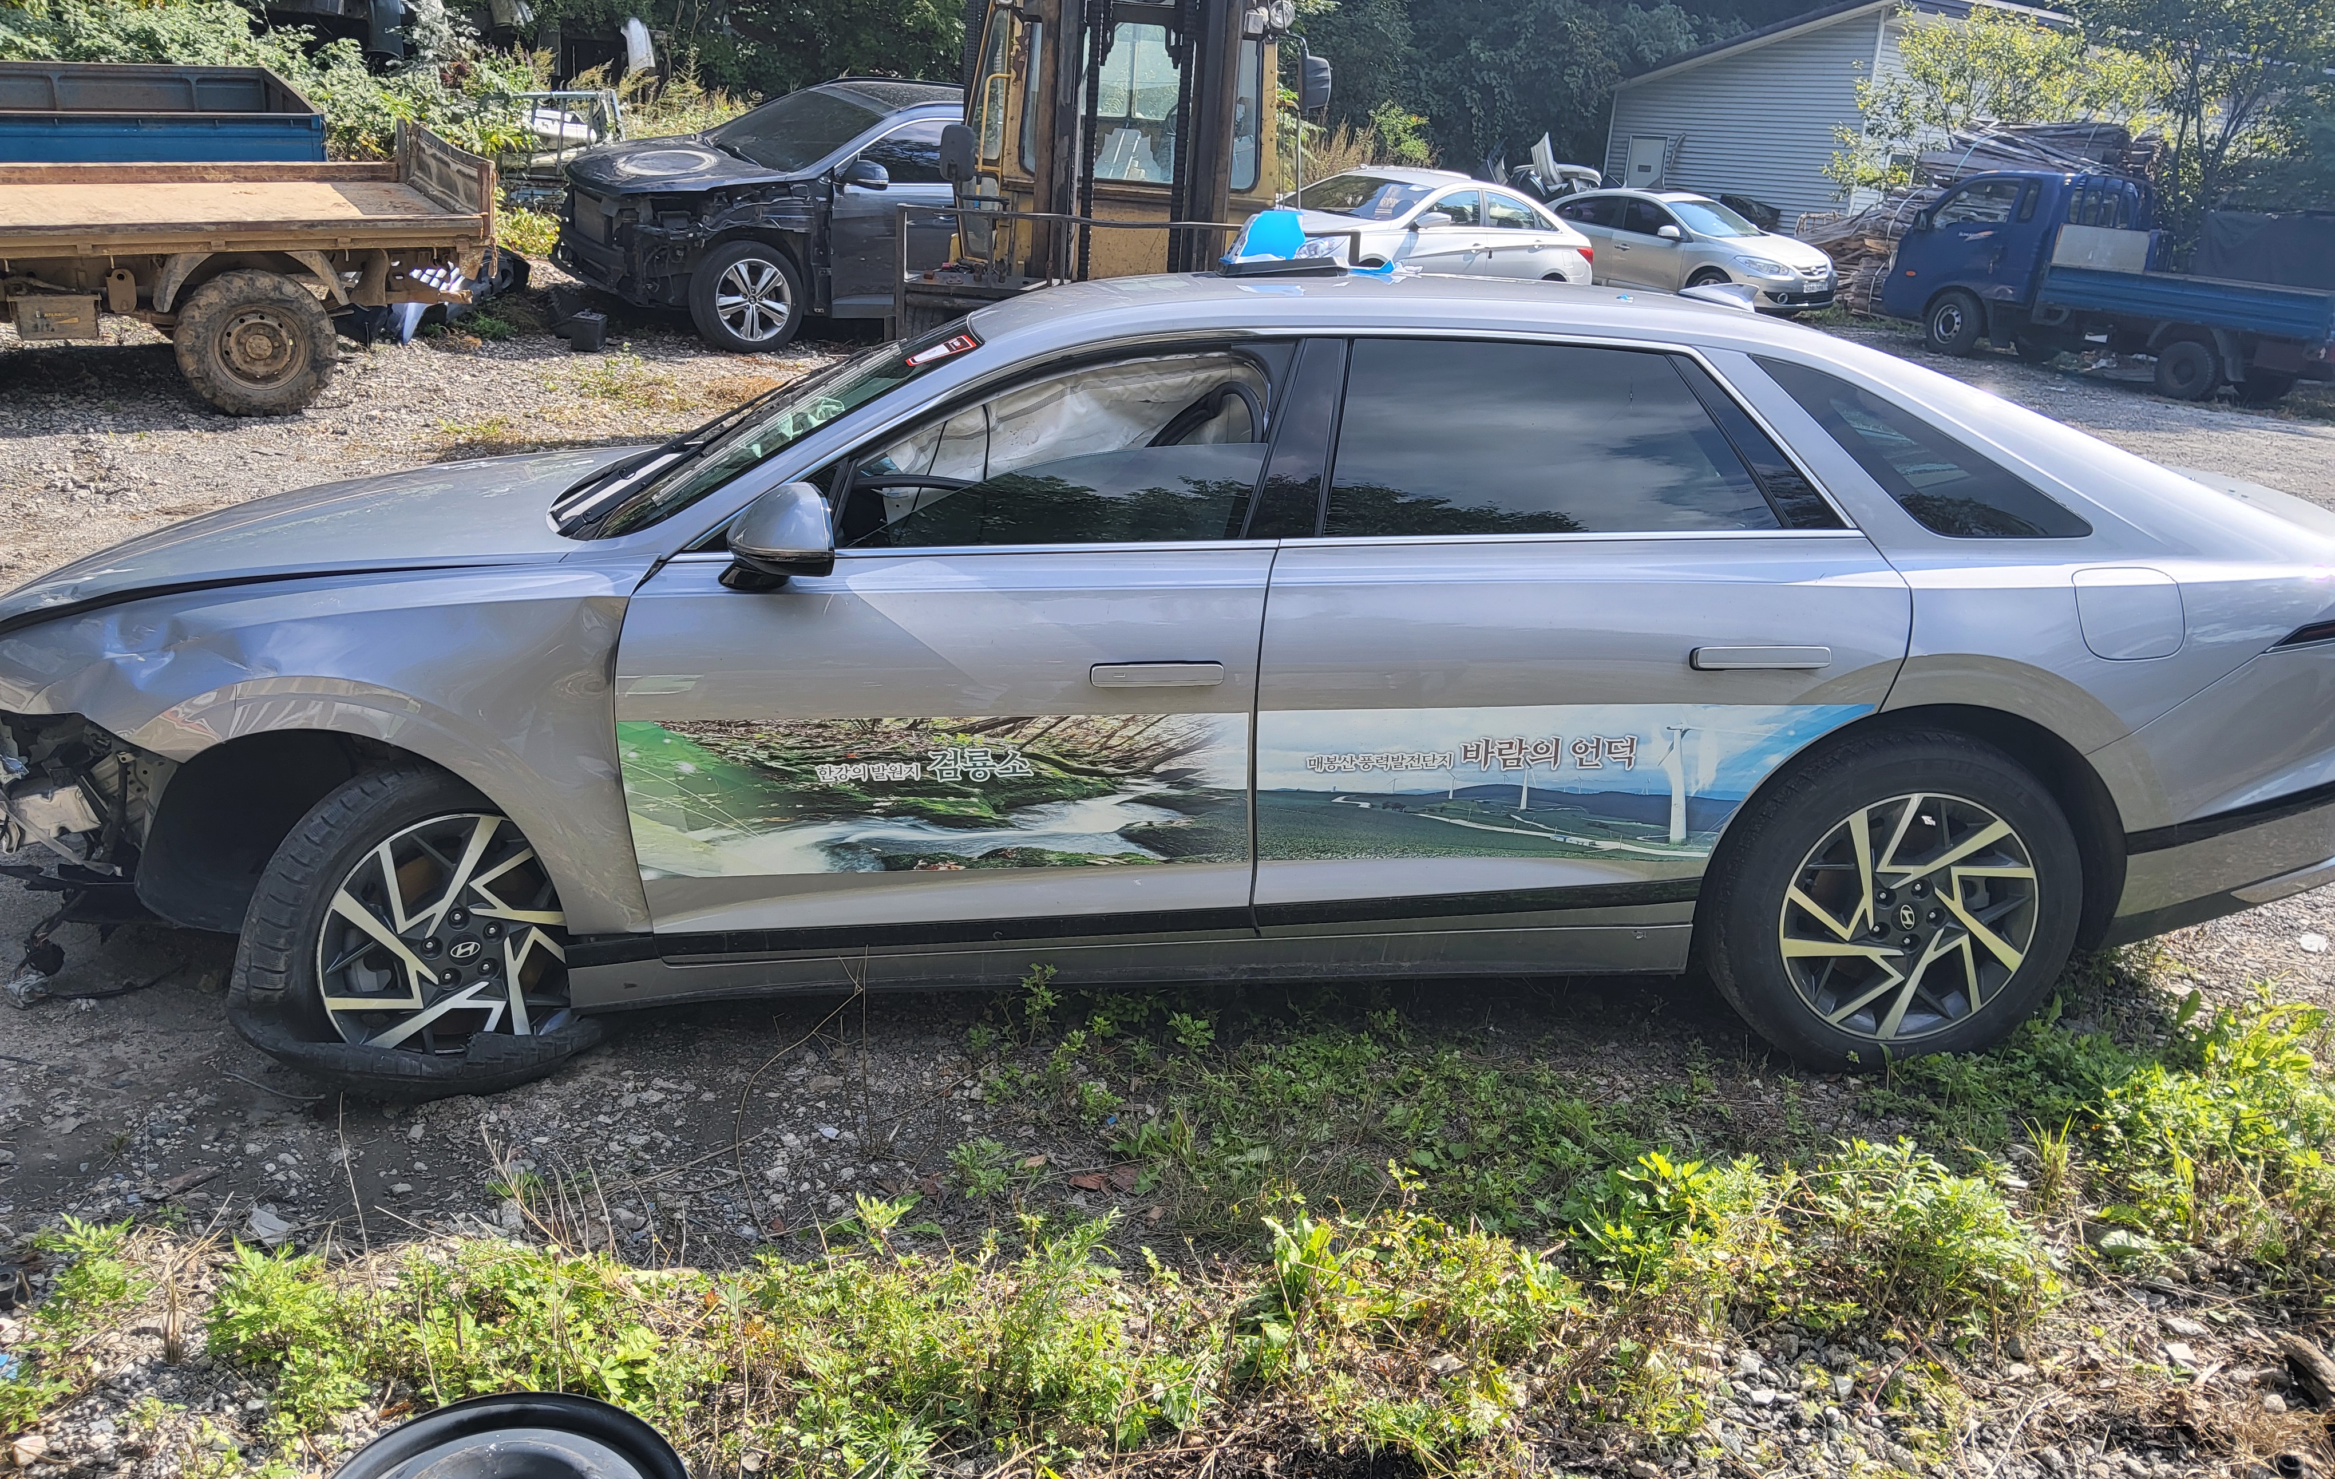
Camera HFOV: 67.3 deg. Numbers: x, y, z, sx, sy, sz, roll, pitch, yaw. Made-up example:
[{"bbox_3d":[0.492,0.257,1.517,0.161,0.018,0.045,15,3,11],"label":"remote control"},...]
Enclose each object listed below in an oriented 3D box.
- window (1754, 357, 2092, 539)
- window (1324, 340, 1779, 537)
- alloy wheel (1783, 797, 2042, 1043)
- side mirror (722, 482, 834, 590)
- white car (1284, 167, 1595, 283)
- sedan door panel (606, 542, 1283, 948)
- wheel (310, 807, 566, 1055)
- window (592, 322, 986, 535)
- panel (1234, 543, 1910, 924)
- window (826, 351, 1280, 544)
[{"bbox_3d":[1.381,-0.543,3.210,0.640,0.350,0.080,-2,-5,-3],"label":"window"},{"bbox_3d":[0.677,-0.545,3.133,0.830,0.375,0.050,-2,-14,-3],"label":"window"},{"bbox_3d":[1.378,0.307,3.355,0.490,0.490,0.200,-2,17,-3],"label":"alloy wheel"},{"bbox_3d":[-0.637,-0.339,2.896,0.180,0.180,0.215,-2,17,-3],"label":"side mirror"},{"bbox_3d":[2.288,-4.905,17.482,4.820,1.470,1.835,-10,25,-42],"label":"white car"},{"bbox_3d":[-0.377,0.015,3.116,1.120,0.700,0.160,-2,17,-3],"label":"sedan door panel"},{"bbox_3d":[-1.311,0.370,3.220,0.490,0.490,0.200,-8,9,-35],"label":"wheel"},{"bbox_3d":[-0.759,-0.722,3.818,0.810,0.120,1.400,-28,15,5],"label":"window"},{"bbox_3d":[0.743,-0.018,3.183,1.165,0.710,0.150,-2,15,-3],"label":"panel"},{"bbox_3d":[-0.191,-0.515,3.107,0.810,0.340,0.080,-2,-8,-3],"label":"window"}]

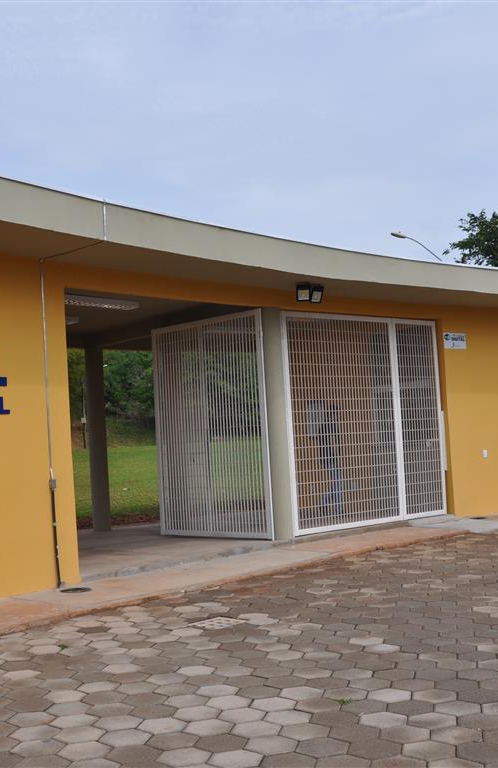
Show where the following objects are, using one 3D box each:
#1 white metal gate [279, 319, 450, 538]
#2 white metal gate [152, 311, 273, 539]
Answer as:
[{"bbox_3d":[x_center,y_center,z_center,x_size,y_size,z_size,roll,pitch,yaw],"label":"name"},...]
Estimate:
[{"bbox_3d":[1.690,0.500,12.060,2.994,2.889,0.060,0,-5,-39],"label":"white metal gate"},{"bbox_3d":[-0.529,0.586,11.497,2.044,2.889,0.060,-7,-5,42],"label":"white metal gate"}]

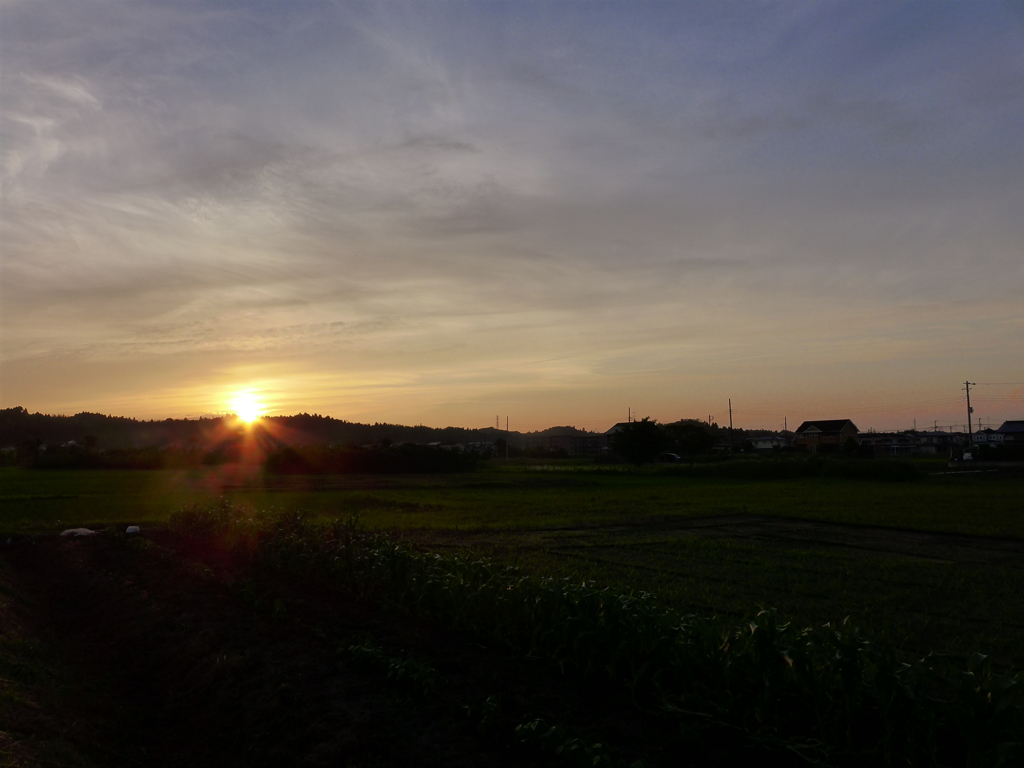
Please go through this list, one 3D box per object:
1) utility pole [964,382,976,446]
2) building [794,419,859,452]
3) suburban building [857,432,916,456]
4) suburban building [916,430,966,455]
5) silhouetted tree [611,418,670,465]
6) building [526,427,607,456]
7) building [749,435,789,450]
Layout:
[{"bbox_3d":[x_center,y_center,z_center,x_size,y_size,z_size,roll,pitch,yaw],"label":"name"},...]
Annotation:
[{"bbox_3d":[71.920,5.450,116.000,0.400,12.000,1.600,4,-6,-42],"label":"utility pole"},{"bbox_3d":[81.780,13.670,192.000,9.800,9.000,12.500,4,-6,-39],"label":"building"},{"bbox_3d":[113.950,18.410,225.000,9.000,6.800,15.000,4,-6,-42],"label":"suburban building"},{"bbox_3d":[134.120,18.590,232.000,8.500,7.300,11.500,4,-6,-42],"label":"suburban building"},{"bbox_3d":[16.380,7.320,95.000,7.200,6.300,6.800,-1,-5,10],"label":"silhouetted tree"},{"bbox_3d":[29.110,32.720,395.000,12.000,9.500,46.000,4,-6,-42],"label":"building"},{"bbox_3d":[91.230,21.170,262.000,8.500,5.700,12.000,4,-6,-42],"label":"building"}]

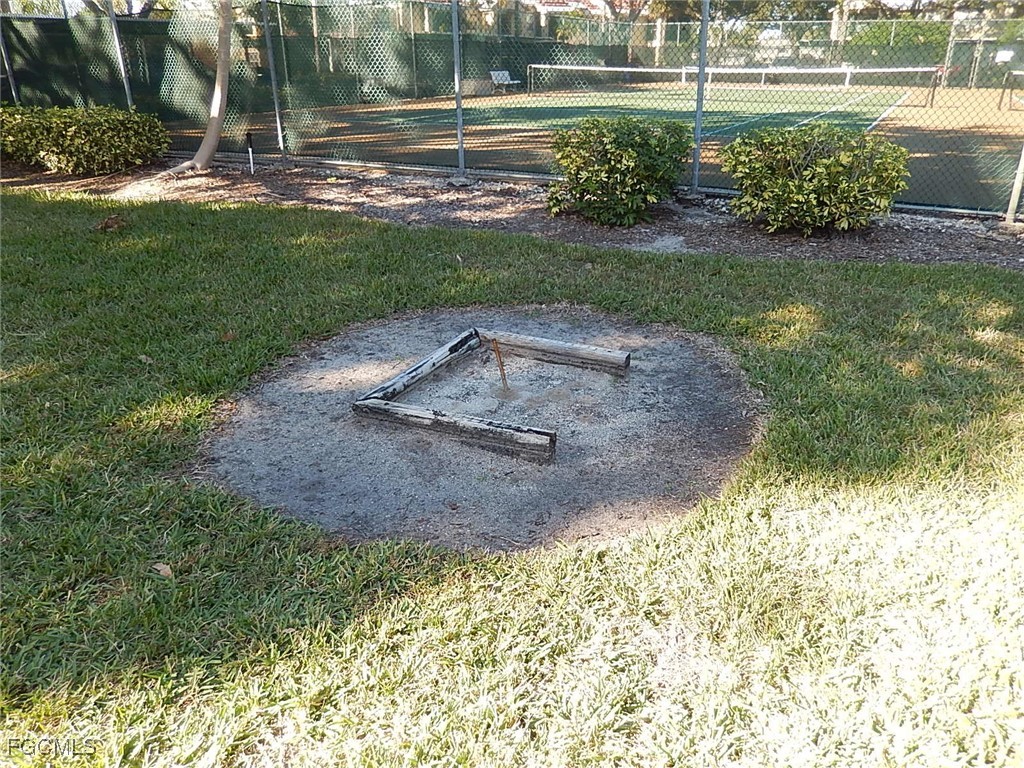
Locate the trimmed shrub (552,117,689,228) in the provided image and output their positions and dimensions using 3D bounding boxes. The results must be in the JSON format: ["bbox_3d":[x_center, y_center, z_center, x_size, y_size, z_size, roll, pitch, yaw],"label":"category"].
[{"bbox_3d":[1.040,-2.070,7.120,1.340,0.910,1.200,12,26,25],"label":"trimmed shrub"}]

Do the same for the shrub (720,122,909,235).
[{"bbox_3d":[2.765,-1.932,6.860,1.620,0.885,1.200,12,26,25],"label":"shrub"}]

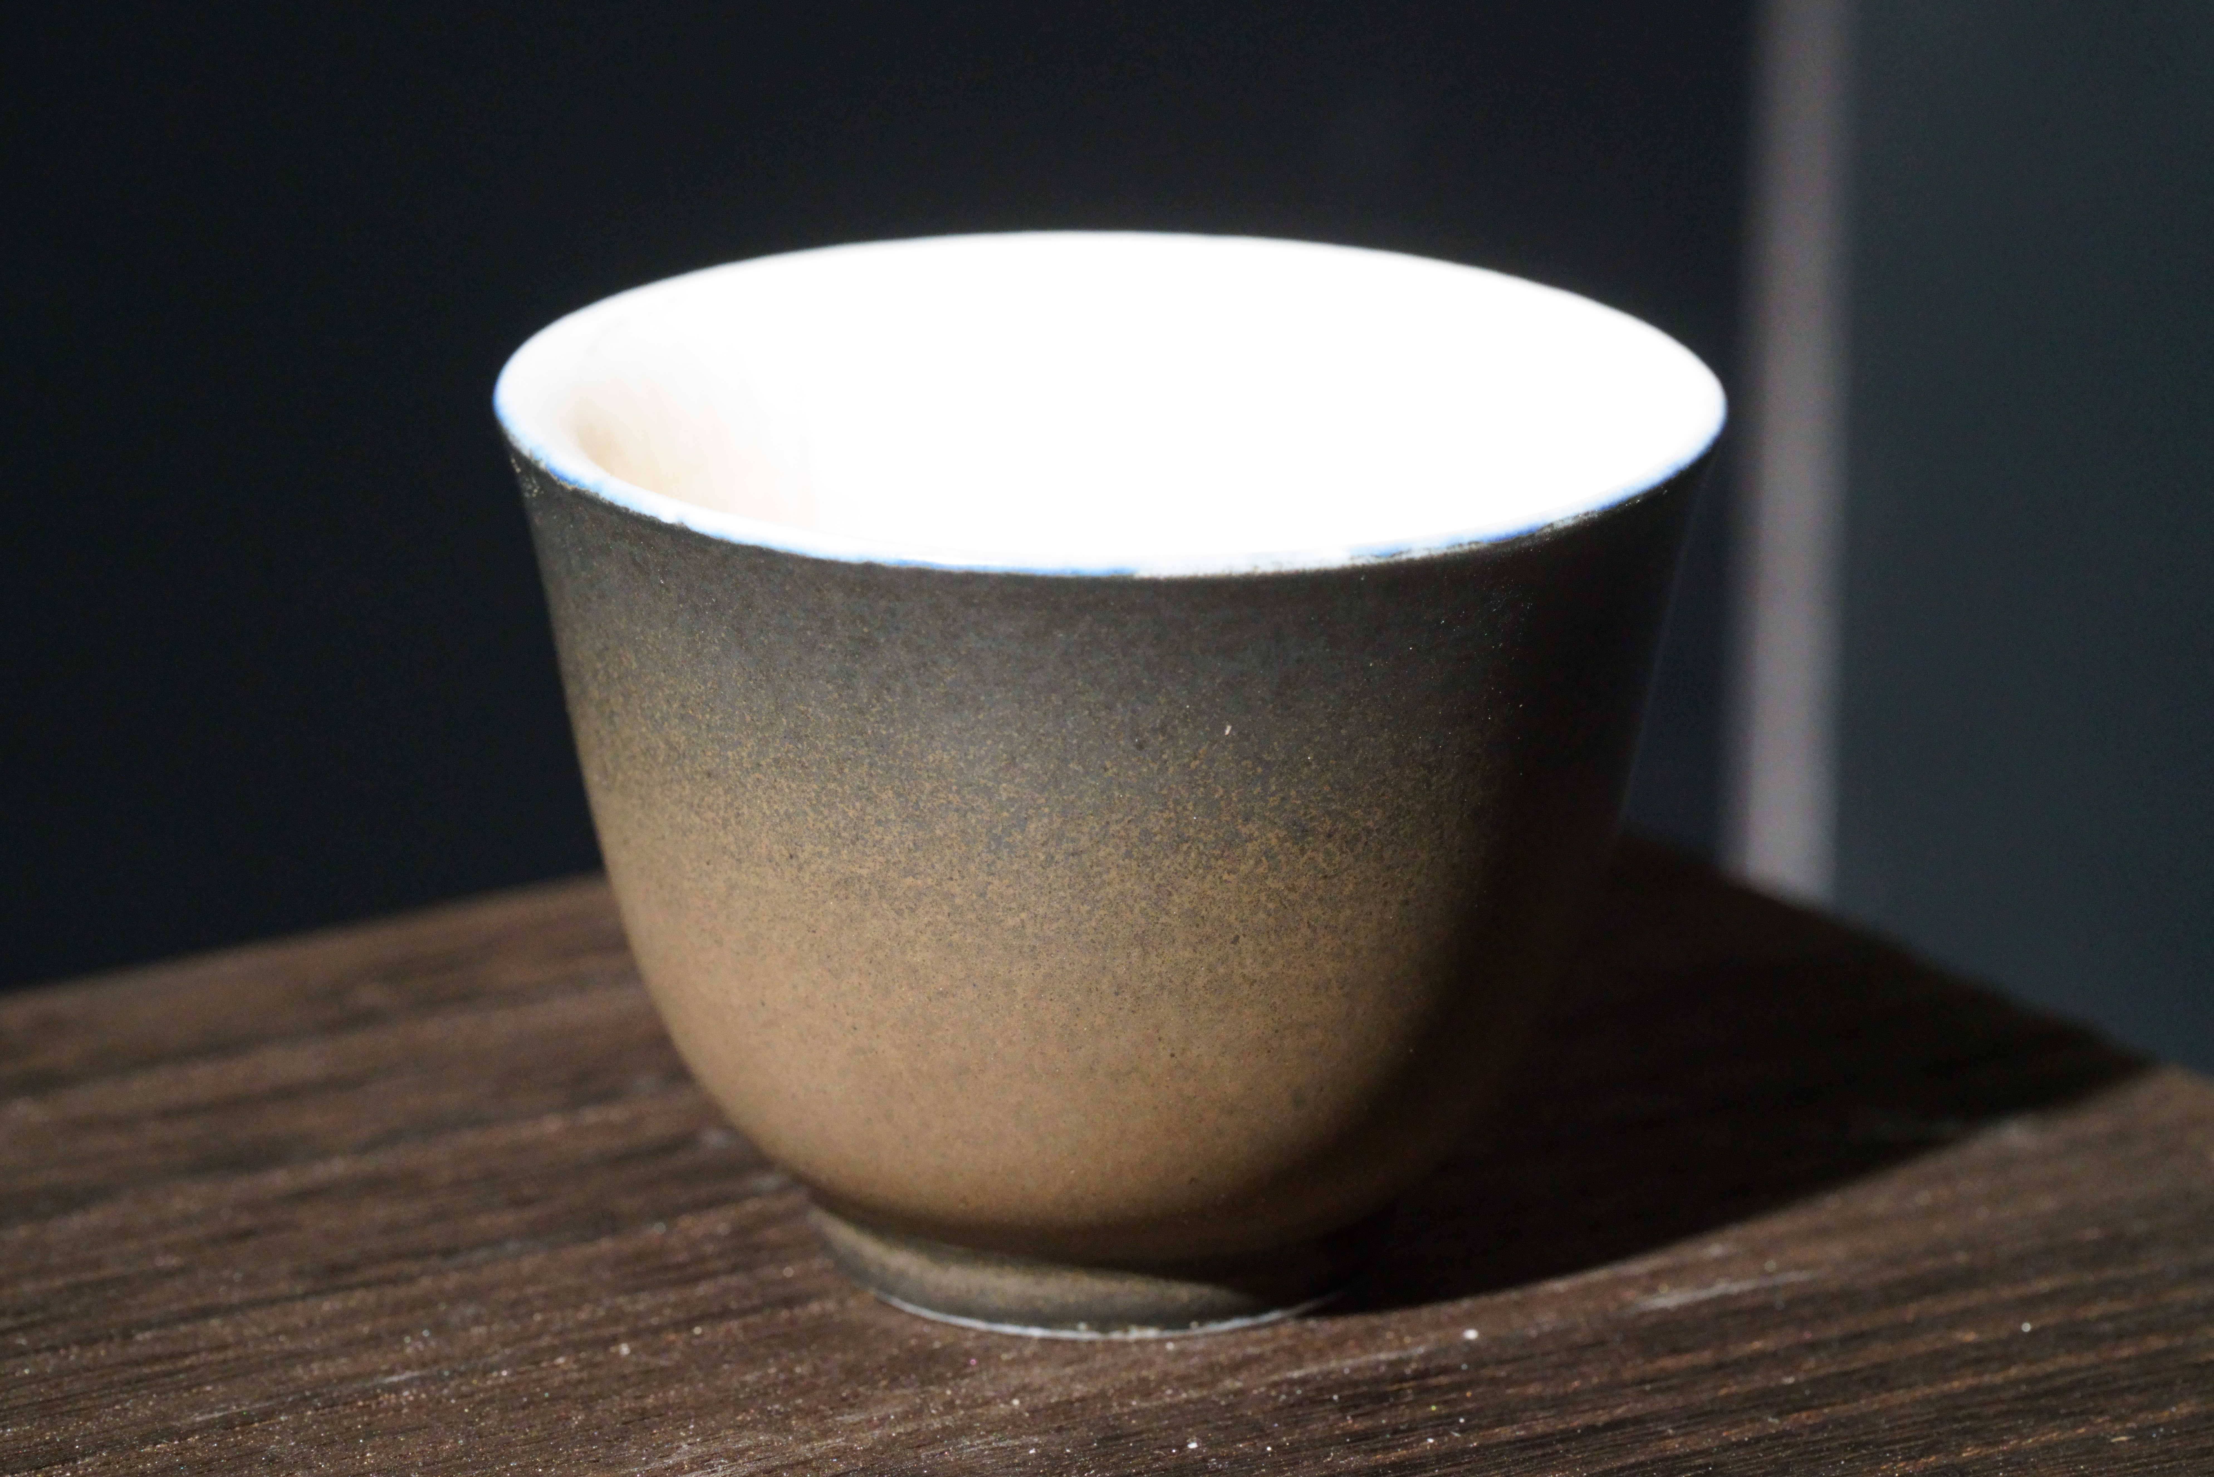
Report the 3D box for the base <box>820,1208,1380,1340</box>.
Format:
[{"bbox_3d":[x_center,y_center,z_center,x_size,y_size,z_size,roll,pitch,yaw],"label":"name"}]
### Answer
[{"bbox_3d":[0.000,0.026,0.552,0.034,0.005,0.034,0,18,0],"label":"base"}]

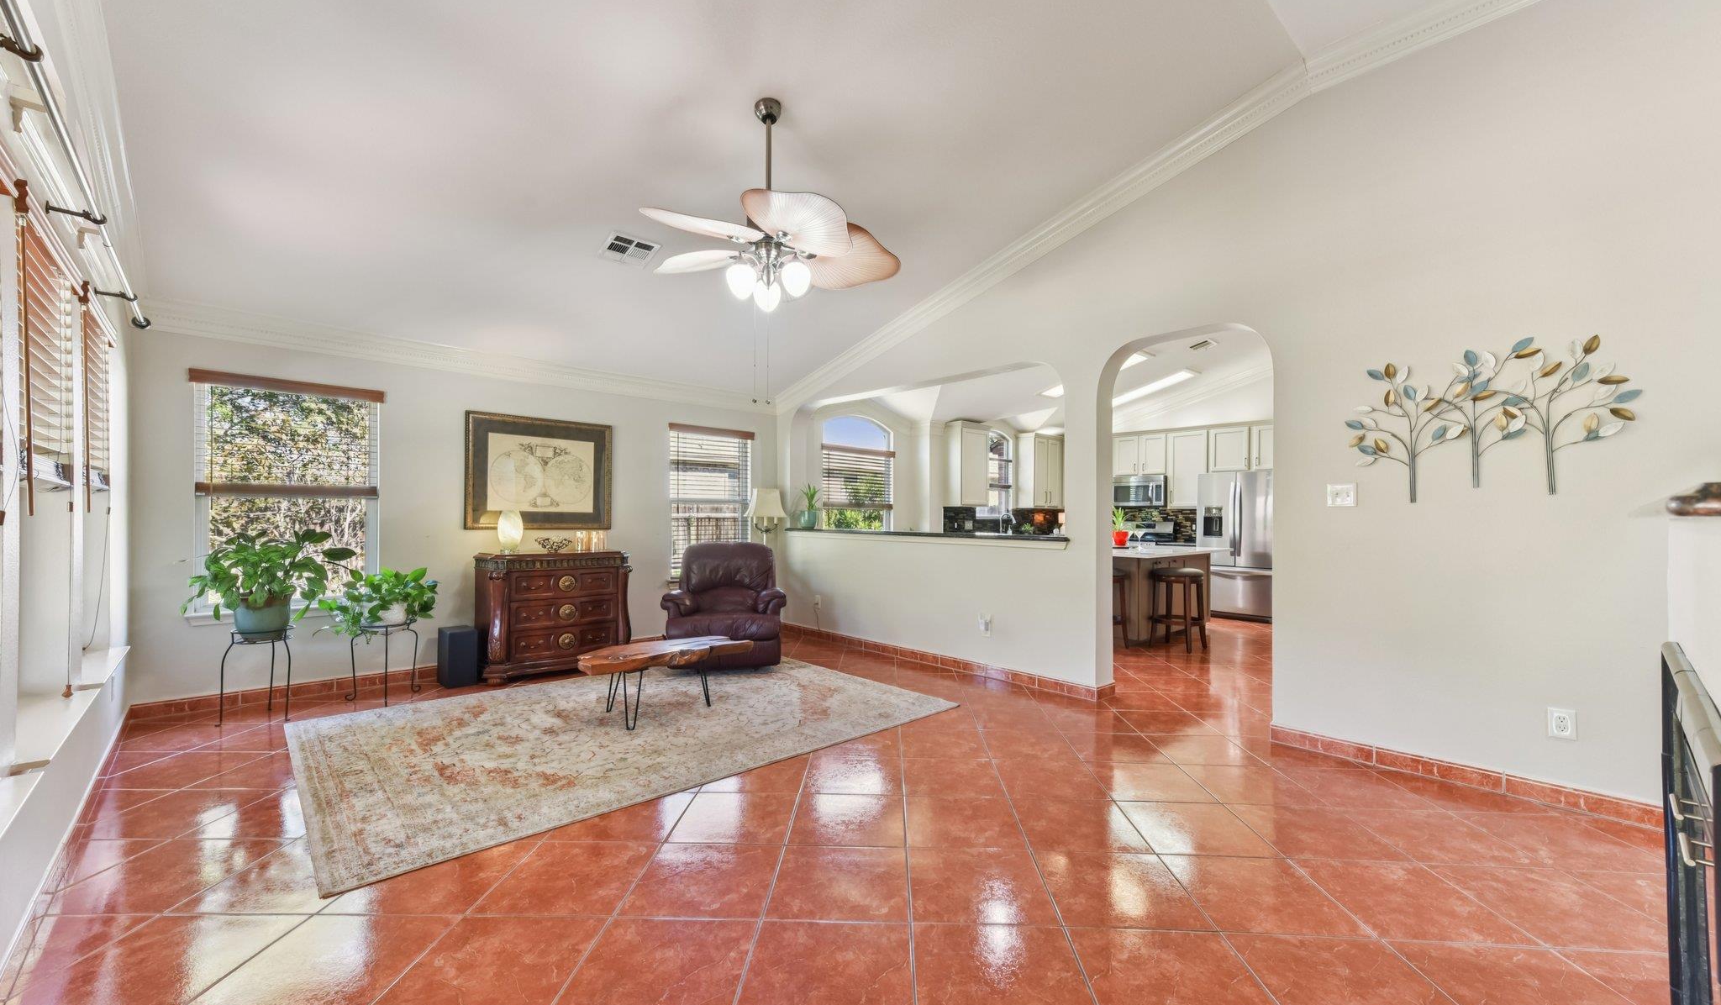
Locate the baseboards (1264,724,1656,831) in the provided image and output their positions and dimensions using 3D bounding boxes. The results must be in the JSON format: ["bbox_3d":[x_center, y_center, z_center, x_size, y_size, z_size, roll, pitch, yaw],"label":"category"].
[{"bbox_3d":[2.723,1.269,3.169,0.018,0.092,1.381,1,-1,-43],"label":"baseboards"}]

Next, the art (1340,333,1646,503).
[{"bbox_3d":[2.858,-0.369,3.104,0.045,0.730,1.000,1,-1,-44],"label":"art"}]

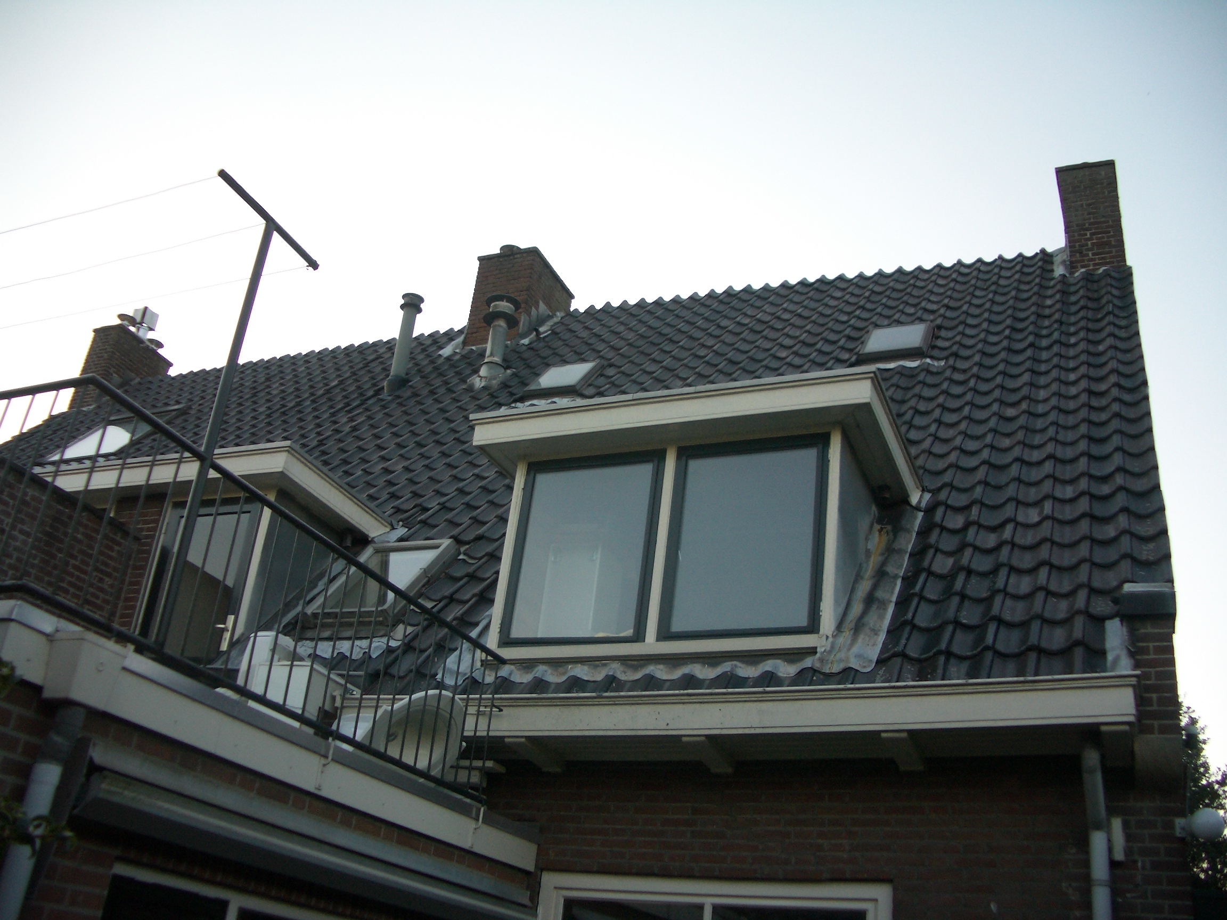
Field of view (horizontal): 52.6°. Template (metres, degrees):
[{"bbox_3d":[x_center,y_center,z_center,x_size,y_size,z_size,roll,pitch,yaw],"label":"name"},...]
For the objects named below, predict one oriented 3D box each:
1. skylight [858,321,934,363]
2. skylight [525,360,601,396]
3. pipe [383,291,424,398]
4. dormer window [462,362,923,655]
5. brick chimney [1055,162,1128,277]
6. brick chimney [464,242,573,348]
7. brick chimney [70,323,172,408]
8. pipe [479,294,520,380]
[{"bbox_3d":[2.377,-1.006,10.450,0.562,0.779,0.101,-5,-69,22],"label":"skylight"},{"bbox_3d":[-0.482,-0.762,11.659,0.562,0.779,0.101,-5,-69,22],"label":"skylight"},{"bbox_3d":[-2.230,-1.239,13.224,0.238,1.219,0.238,-5,-28,22],"label":"pipe"},{"bbox_3d":[0.489,0.597,7.059,2.332,1.410,1.516,-5,-28,22],"label":"dormer window"},{"bbox_3d":[4.725,-2.041,12.183,0.546,1.293,1.166,-5,-28,22],"label":"brick chimney"},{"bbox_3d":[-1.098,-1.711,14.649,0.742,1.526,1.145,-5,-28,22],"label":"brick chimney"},{"bbox_3d":[-6.761,-1.028,17.066,0.562,1.293,1.187,-5,-28,22],"label":"brick chimney"},{"bbox_3d":[-1.178,-1.233,12.683,0.350,1.028,0.350,5,-26,2],"label":"pipe"}]

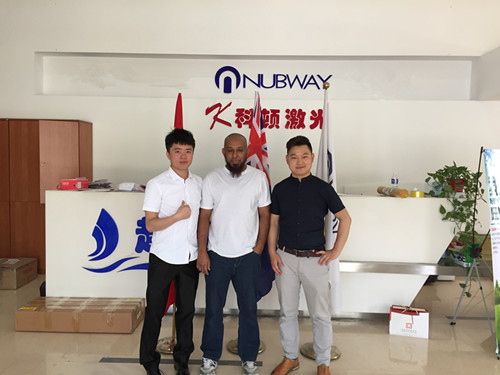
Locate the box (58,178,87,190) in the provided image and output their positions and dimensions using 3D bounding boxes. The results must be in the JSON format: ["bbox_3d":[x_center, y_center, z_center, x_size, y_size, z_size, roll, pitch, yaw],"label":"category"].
[{"bbox_3d":[-1.790,-0.030,4.281,0.265,0.102,0.200,0,3,-18],"label":"box"}]

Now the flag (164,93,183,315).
[{"bbox_3d":[-0.615,0.148,3.399,0.200,1.812,0.160,1,3,1],"label":"flag"}]

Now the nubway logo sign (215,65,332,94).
[{"bbox_3d":[0.356,-1.609,6.271,1.750,0.412,0.050,1,3,1],"label":"nubway logo sign"}]

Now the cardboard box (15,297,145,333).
[{"bbox_3d":[-1.546,1.184,3.893,1.037,0.186,0.390,1,3,1],"label":"cardboard box"}]

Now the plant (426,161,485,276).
[{"bbox_3d":[1.997,0.293,4.090,0.540,1.040,0.450,1,3,1],"label":"plant"}]

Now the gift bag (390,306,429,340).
[{"bbox_3d":[1.435,1.202,3.775,0.320,0.250,0.110,2,3,15],"label":"gift bag"}]

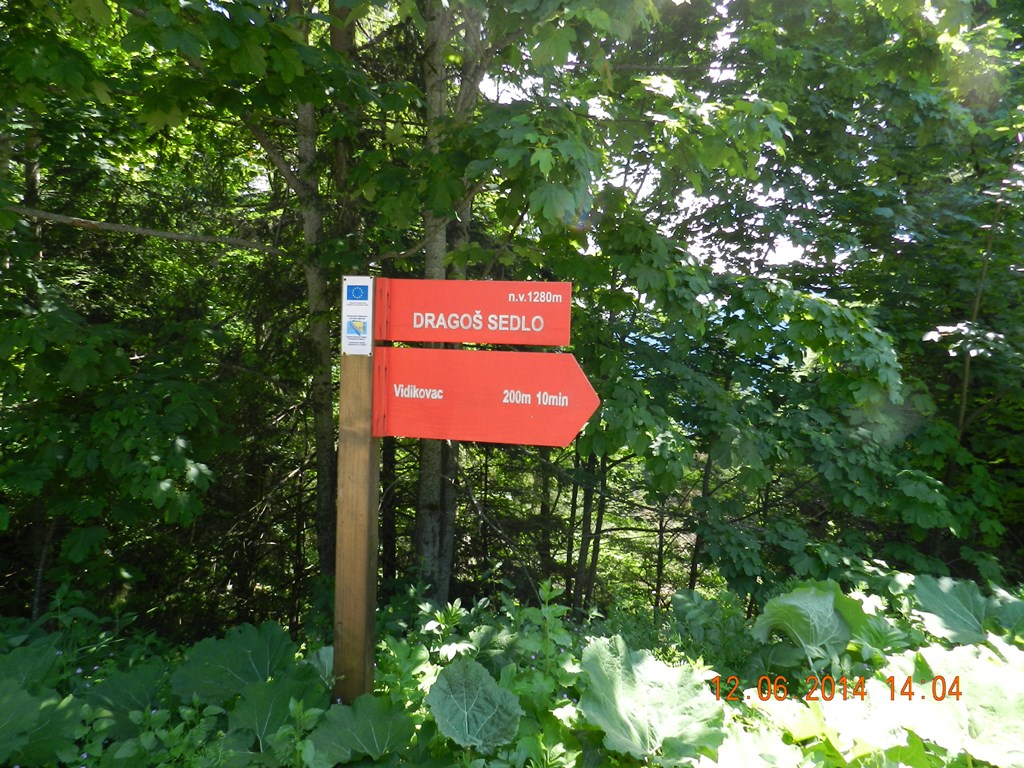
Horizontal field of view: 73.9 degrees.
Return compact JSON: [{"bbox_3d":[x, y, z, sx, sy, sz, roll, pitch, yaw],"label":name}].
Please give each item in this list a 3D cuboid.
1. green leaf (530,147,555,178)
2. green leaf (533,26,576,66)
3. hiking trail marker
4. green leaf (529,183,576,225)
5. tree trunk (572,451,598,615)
[{"bbox_3d":[0.121,-0.879,2.700,0.090,0.120,0.040,2,-17,0],"label":"green leaf"},{"bbox_3d":[0.172,-1.364,2.750,0.170,0.155,0.050,2,-12,0],"label":"green leaf"},{"bbox_3d":[-0.167,0.399,2.500,0.920,1.580,0.115,2,3,5],"label":"hiking trail marker"},{"bbox_3d":[0.161,-0.716,2.700,0.185,0.160,0.055,2,-17,0],"label":"green leaf"},{"bbox_3d":[0.562,1.150,5.200,0.060,1.220,0.060,6,3,0],"label":"tree trunk"}]

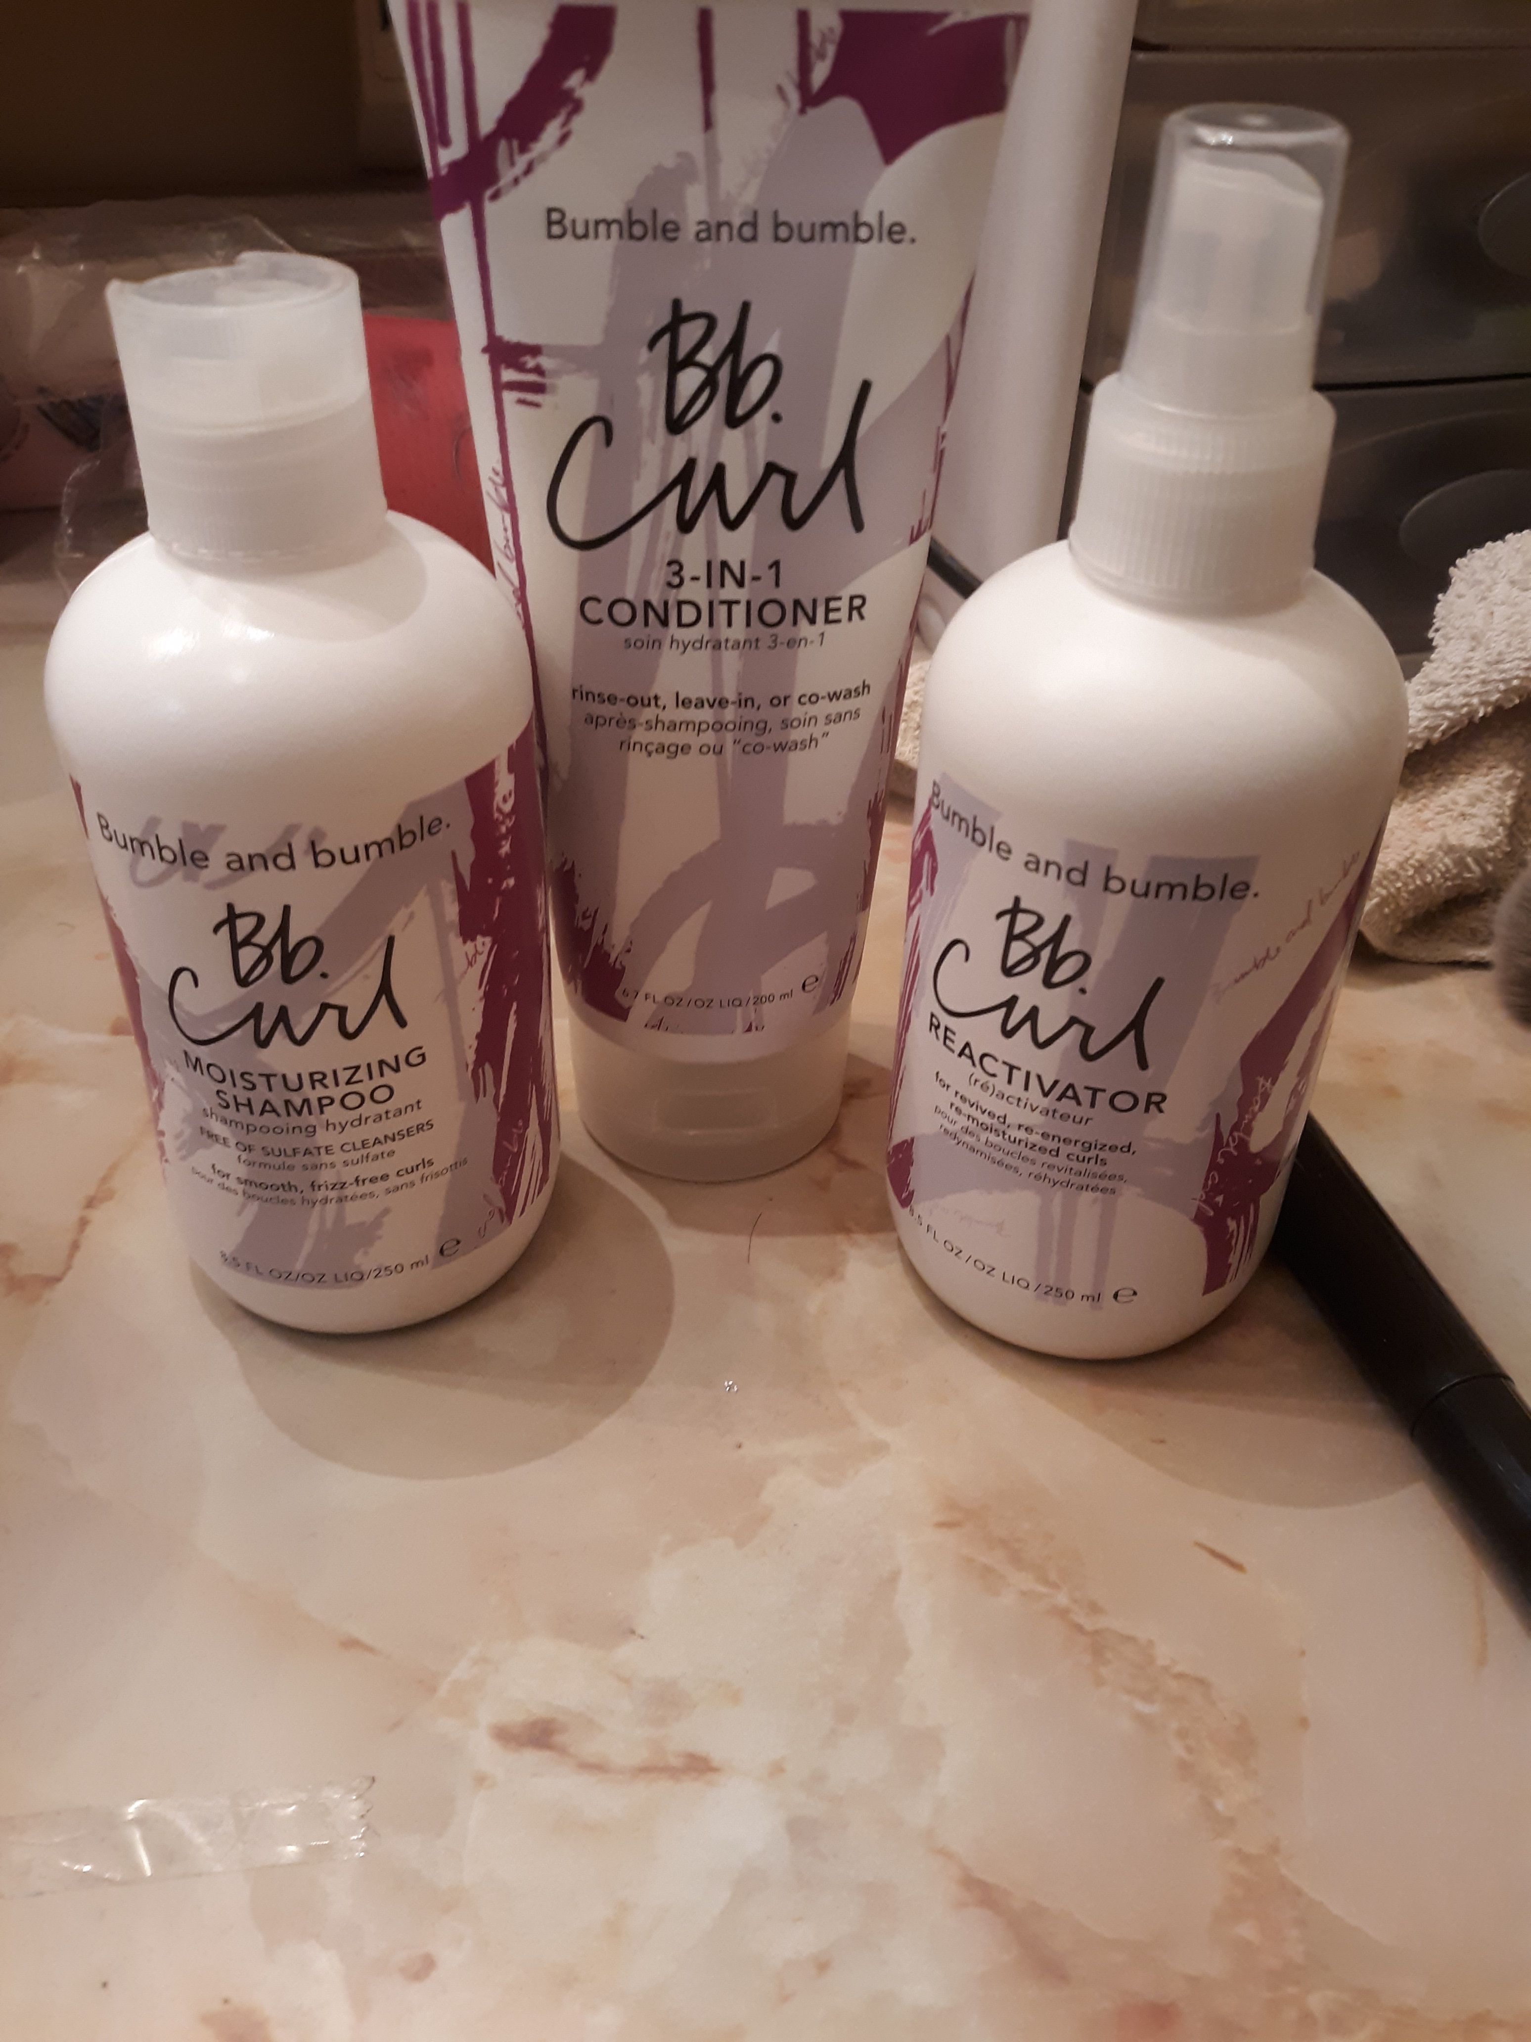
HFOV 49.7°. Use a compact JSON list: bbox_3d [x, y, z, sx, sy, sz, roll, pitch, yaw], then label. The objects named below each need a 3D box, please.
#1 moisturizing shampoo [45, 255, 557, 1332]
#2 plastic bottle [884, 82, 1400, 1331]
[{"bbox_3d":[-0.063,-0.027,0.233,0.062,0.146,0.062,0,36,-2],"label":"moisturizing shampoo"},{"bbox_3d":[0.052,-0.030,0.226,0.062,0.164,0.062,20,40,23],"label":"plastic bottle"}]

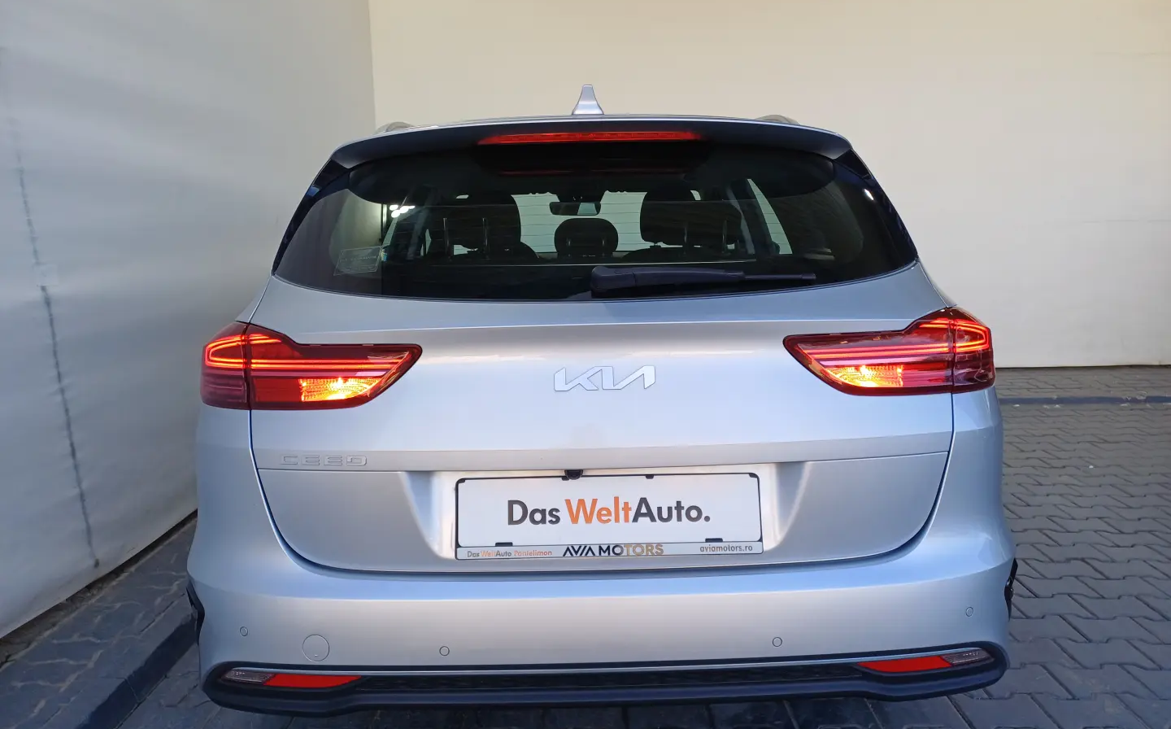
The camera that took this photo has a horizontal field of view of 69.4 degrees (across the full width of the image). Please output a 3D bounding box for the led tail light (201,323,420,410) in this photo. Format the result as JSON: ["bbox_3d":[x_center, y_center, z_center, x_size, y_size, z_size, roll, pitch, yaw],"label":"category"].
[{"bbox_3d":[-0.537,-0.010,1.579,0.539,0.153,0.203,1,9,11],"label":"led tail light"}]

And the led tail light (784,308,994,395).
[{"bbox_3d":[0.577,-0.030,1.575,0.470,0.163,0.240,-1,8,-1],"label":"led tail light"}]

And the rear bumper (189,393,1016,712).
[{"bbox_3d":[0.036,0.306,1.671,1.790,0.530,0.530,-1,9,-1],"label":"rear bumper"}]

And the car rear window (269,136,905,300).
[{"bbox_3d":[0.021,-0.298,1.690,1.290,0.420,0.170,-1,-27,-1],"label":"car rear window"}]

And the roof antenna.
[{"bbox_3d":[0.006,-0.615,1.989,0.077,0.075,0.150,-1,9,-1],"label":"roof antenna"}]

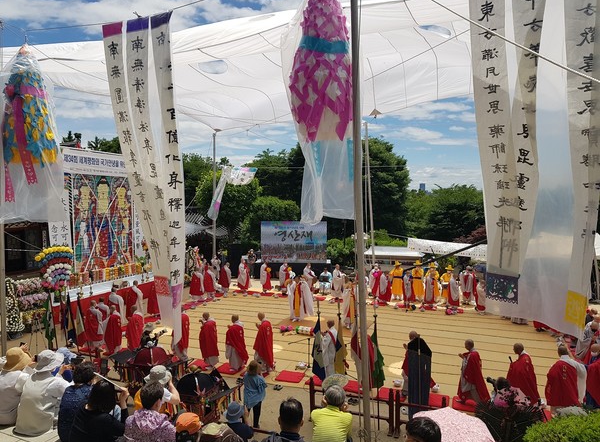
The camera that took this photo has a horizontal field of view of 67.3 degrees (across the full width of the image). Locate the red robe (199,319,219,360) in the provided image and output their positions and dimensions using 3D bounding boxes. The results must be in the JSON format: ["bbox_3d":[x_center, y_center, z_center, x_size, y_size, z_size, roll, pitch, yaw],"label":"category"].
[{"bbox_3d":[-2.658,3.451,13.126,0.420,1.140,0.500,2,5,28],"label":"red robe"}]

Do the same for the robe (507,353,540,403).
[{"bbox_3d":[5.430,3.827,10.950,0.700,1.280,0.650,2,3,23],"label":"robe"}]

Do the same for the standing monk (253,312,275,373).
[{"bbox_3d":[-1.042,3.439,12.800,0.540,1.681,0.600,3,4,37],"label":"standing monk"}]

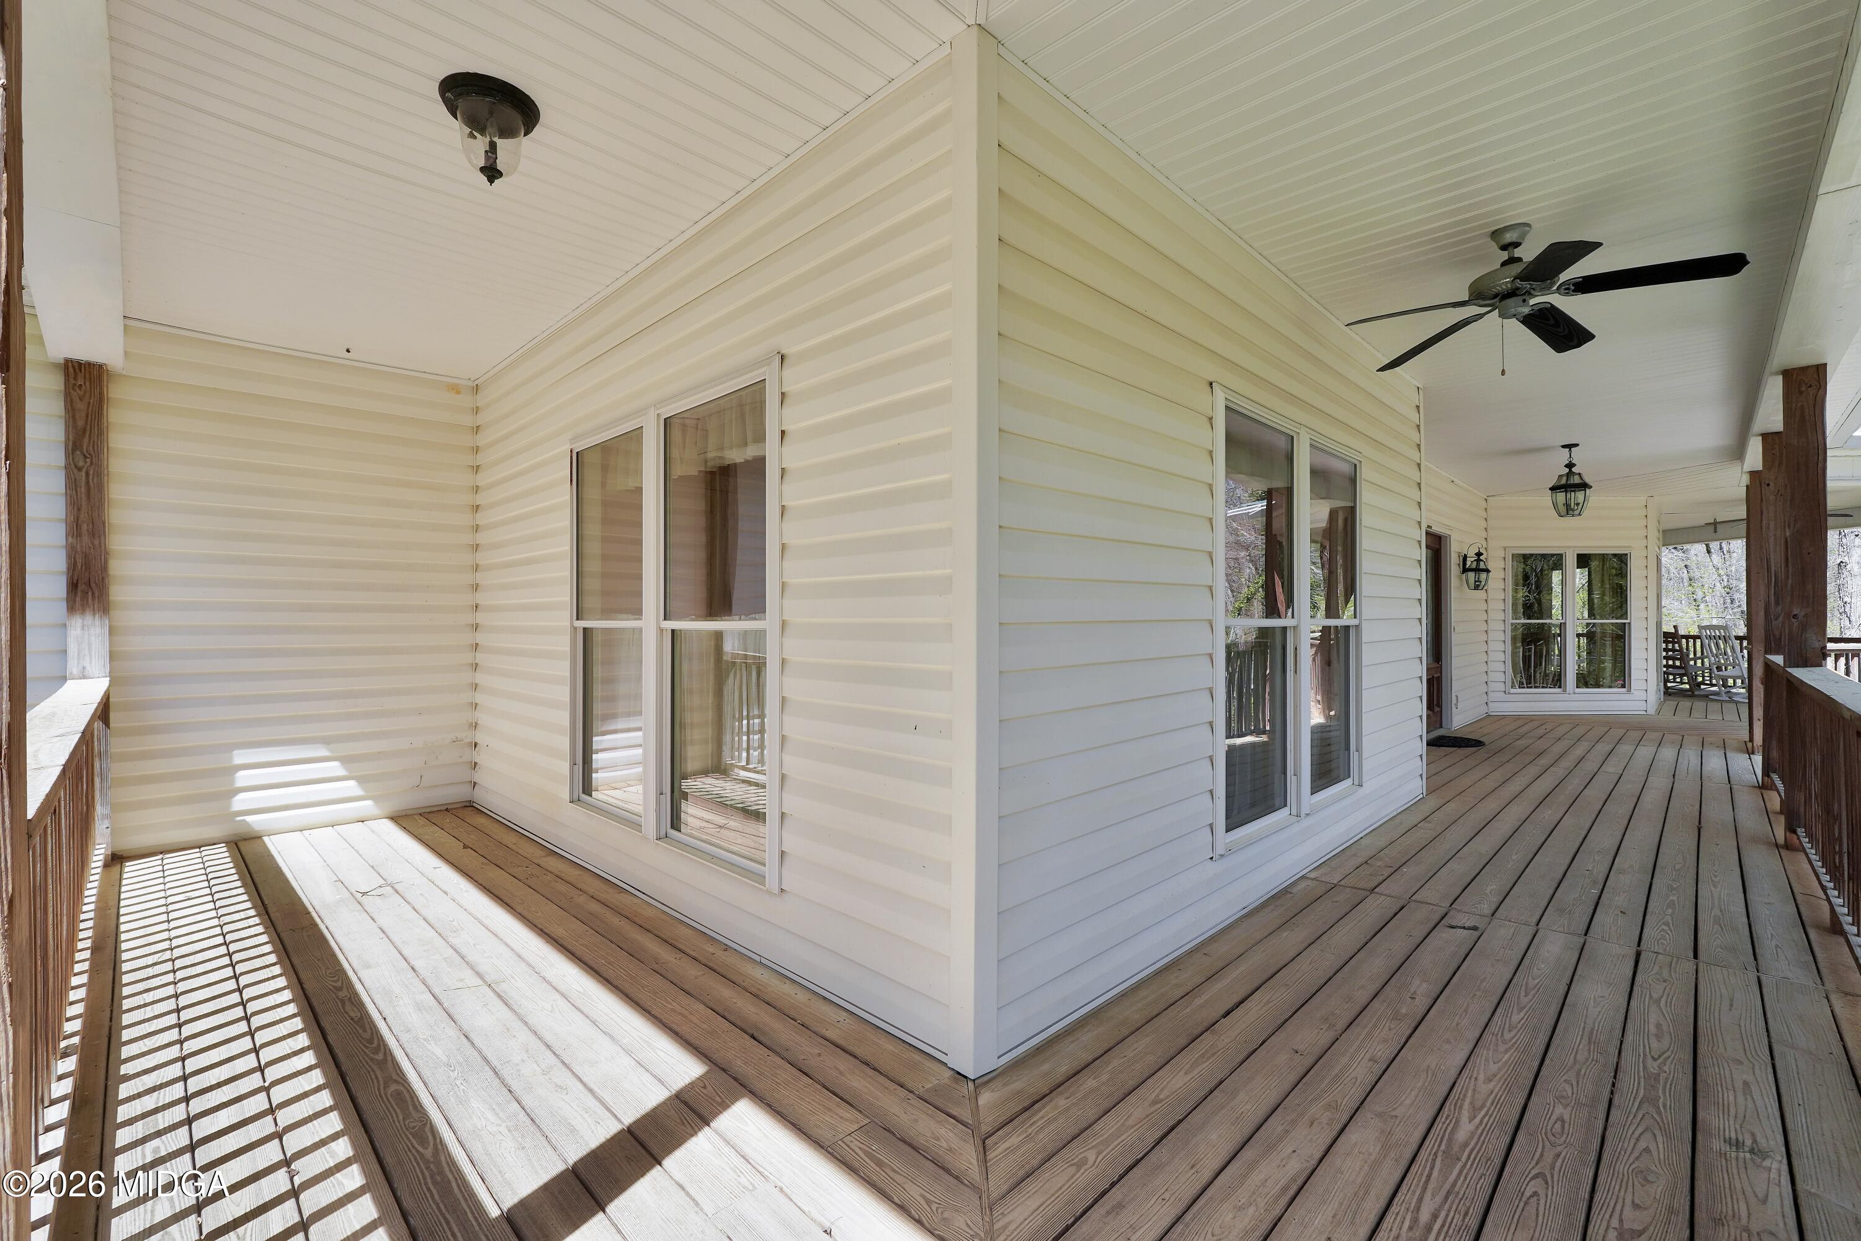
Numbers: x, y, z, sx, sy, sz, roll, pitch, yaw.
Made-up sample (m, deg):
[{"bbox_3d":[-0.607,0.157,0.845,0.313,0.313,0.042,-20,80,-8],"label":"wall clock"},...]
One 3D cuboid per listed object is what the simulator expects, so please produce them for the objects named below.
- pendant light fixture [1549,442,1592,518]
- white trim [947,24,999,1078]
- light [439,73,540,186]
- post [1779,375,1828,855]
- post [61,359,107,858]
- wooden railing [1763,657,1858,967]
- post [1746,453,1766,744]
[{"bbox_3d":[5.645,-1.224,6.842,0.286,0.633,0.286,0,0,45],"label":"pendant light fixture"},{"bbox_3d":[0.113,-0.183,2.081,0.088,2.749,0.088,0,0,45],"label":"white trim"},{"bbox_3d":[-1.312,-1.426,2.319,0.260,0.255,0.260,0,0,45],"label":"light"},{"bbox_3d":[4.590,-0.061,4.068,0.143,2.514,0.140,0,0,45],"label":"post"},{"bbox_3d":[-4.136,-0.036,3.811,0.140,2.474,0.140,0,0,45],"label":"post"},{"bbox_3d":[4.193,0.713,3.656,0.155,0.935,5.100,0,0,45],"label":"wooden railing"},{"bbox_3d":[7.516,-0.059,7.010,0.140,2.529,0.140,0,0,45],"label":"post"}]

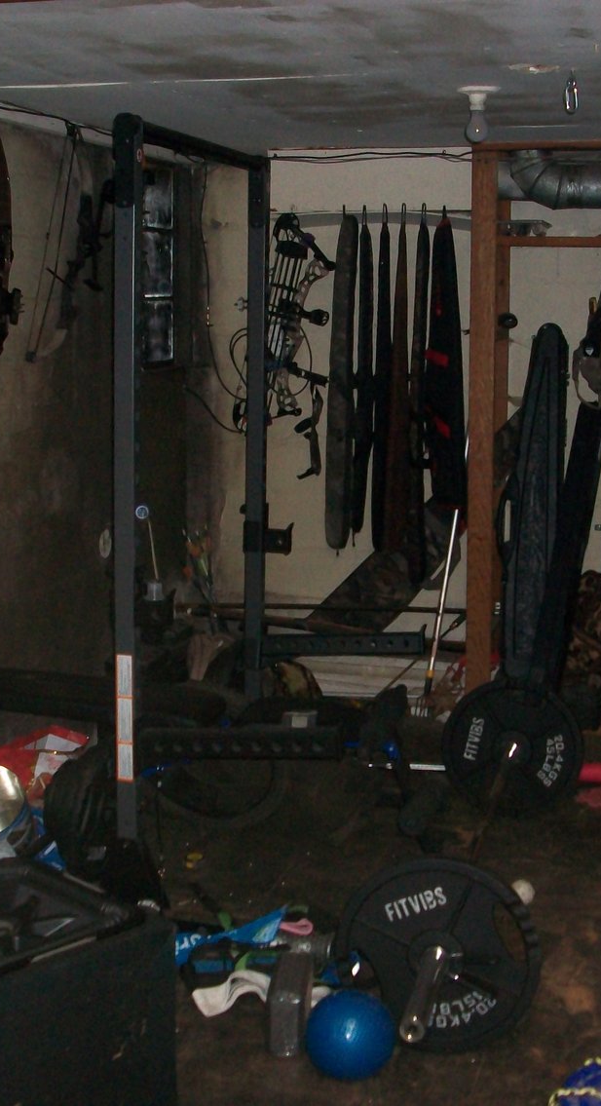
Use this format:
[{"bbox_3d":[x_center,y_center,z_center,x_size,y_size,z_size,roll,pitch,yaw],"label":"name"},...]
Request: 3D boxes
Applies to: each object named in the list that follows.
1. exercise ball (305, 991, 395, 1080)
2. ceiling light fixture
[{"bbox_3d":[0.106,1.030,3.090,0.198,0.198,0.198,0,10,0],"label":"exercise ball"},{"bbox_3d":[0.478,-1.168,3.869,0.115,0.150,0.115,3,11,15],"label":"ceiling light fixture"}]

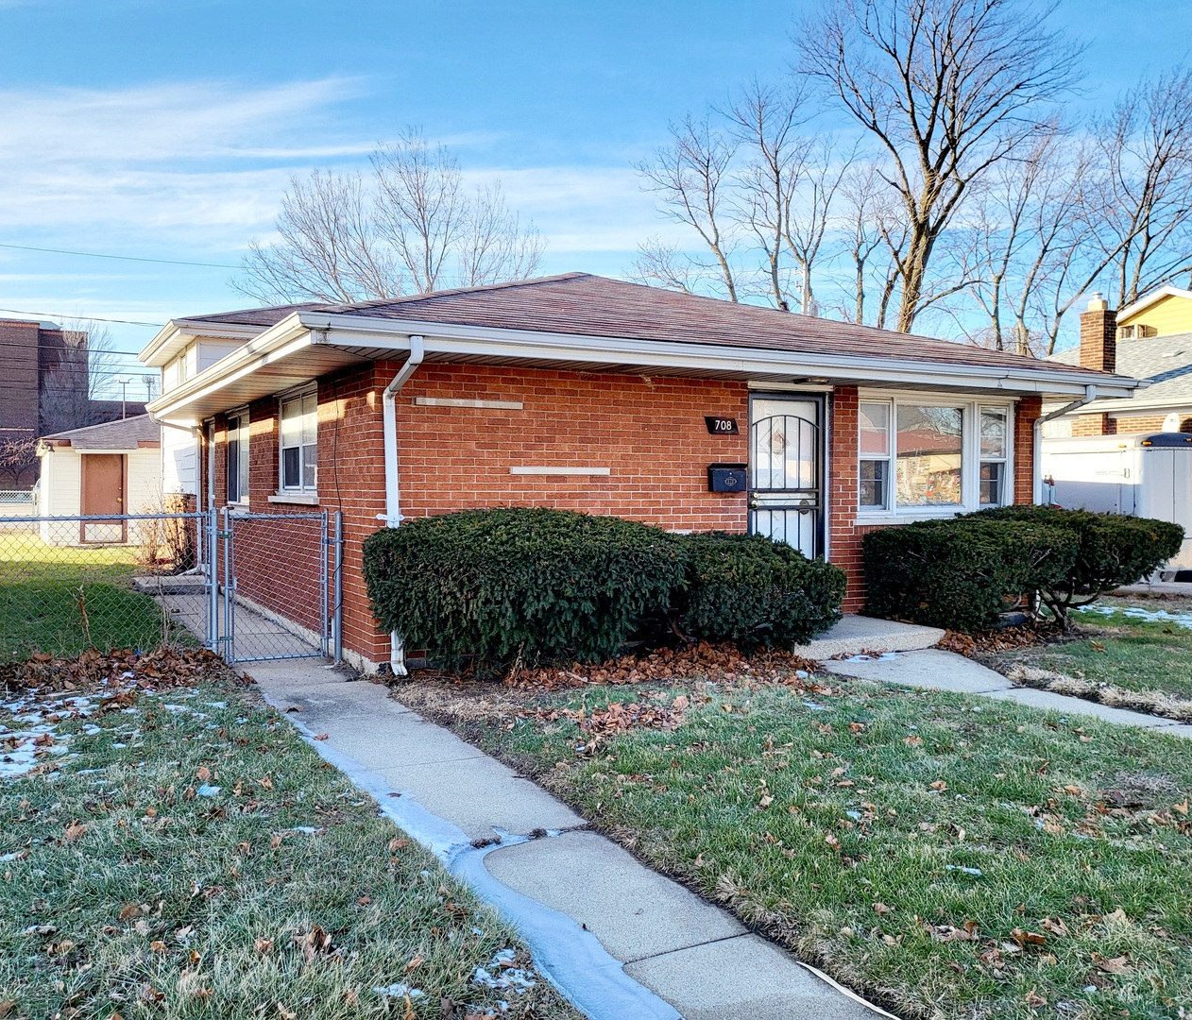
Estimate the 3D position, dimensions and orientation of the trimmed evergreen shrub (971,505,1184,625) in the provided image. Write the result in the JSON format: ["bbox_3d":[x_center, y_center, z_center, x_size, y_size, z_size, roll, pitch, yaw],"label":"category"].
[{"bbox_3d":[4.813,0.650,10.268,2.100,1.180,1.900,-1,2,-29],"label":"trimmed evergreen shrub"}]

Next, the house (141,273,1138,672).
[{"bbox_3d":[-1.440,-1.269,15.108,9.100,4.700,14.200,-1,2,-29],"label":"house"}]

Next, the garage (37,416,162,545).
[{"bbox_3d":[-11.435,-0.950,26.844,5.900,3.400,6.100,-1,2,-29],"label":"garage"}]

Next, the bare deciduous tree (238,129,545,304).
[{"bbox_3d":[-7.004,-6.207,34.828,10.300,13.680,10.000,0,2,0],"label":"bare deciduous tree"}]

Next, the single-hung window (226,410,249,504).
[{"bbox_3d":[-4.546,-0.666,13.115,0.100,1.180,1.650,-1,2,-29],"label":"single-hung window"}]

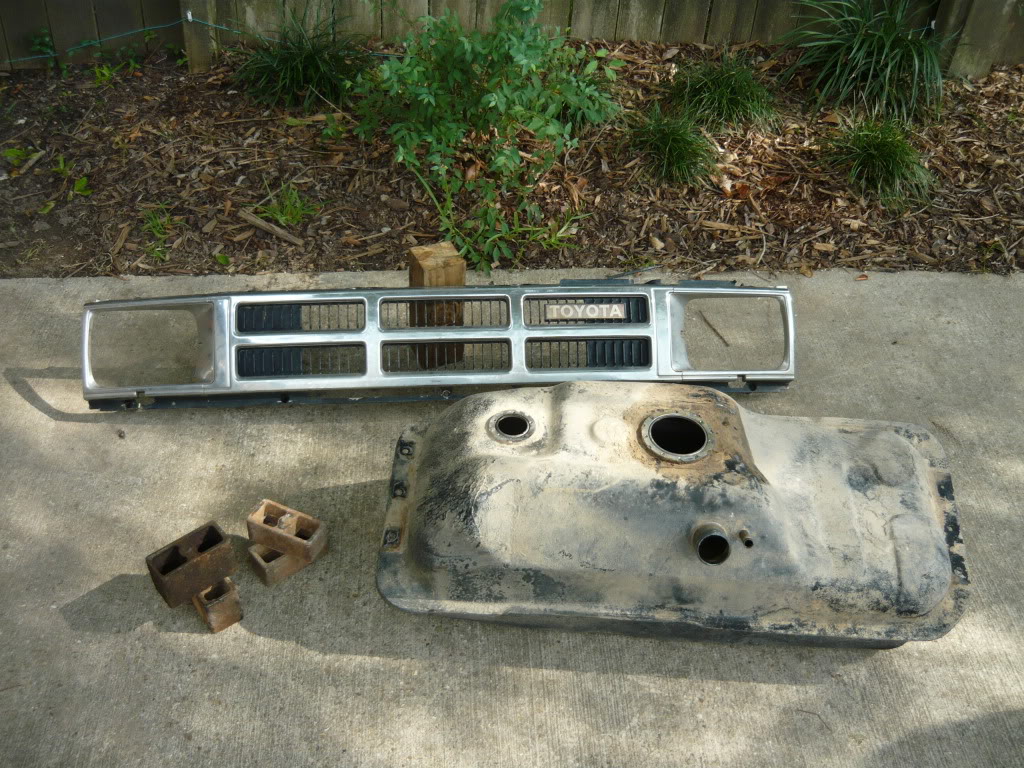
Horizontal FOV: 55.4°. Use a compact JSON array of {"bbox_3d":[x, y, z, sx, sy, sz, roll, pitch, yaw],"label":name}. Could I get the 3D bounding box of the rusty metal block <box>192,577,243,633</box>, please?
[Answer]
[{"bbox_3d":[-0.476,0.362,1.588,0.052,0.077,0.031,-29,51,-30],"label":"rusty metal block"}]

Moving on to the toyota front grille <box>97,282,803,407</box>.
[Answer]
[{"bbox_3d":[-0.124,-0.077,1.964,1.400,0.220,0.105,-2,6,-6],"label":"toyota front grille"}]

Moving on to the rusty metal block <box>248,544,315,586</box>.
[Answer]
[{"bbox_3d":[-0.386,0.291,1.693,0.118,0.050,0.053,-28,51,-30],"label":"rusty metal block"}]

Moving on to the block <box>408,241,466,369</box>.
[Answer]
[{"bbox_3d":[-0.157,-0.164,2.053,0.089,0.255,0.089,-15,46,-19],"label":"block"}]

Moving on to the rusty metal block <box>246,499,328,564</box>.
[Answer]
[{"bbox_3d":[-0.381,0.251,1.657,0.118,0.056,0.051,18,44,15],"label":"rusty metal block"}]

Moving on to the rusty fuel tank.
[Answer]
[{"bbox_3d":[0.285,0.188,1.718,0.995,0.230,0.460,3,42,-1],"label":"rusty fuel tank"}]

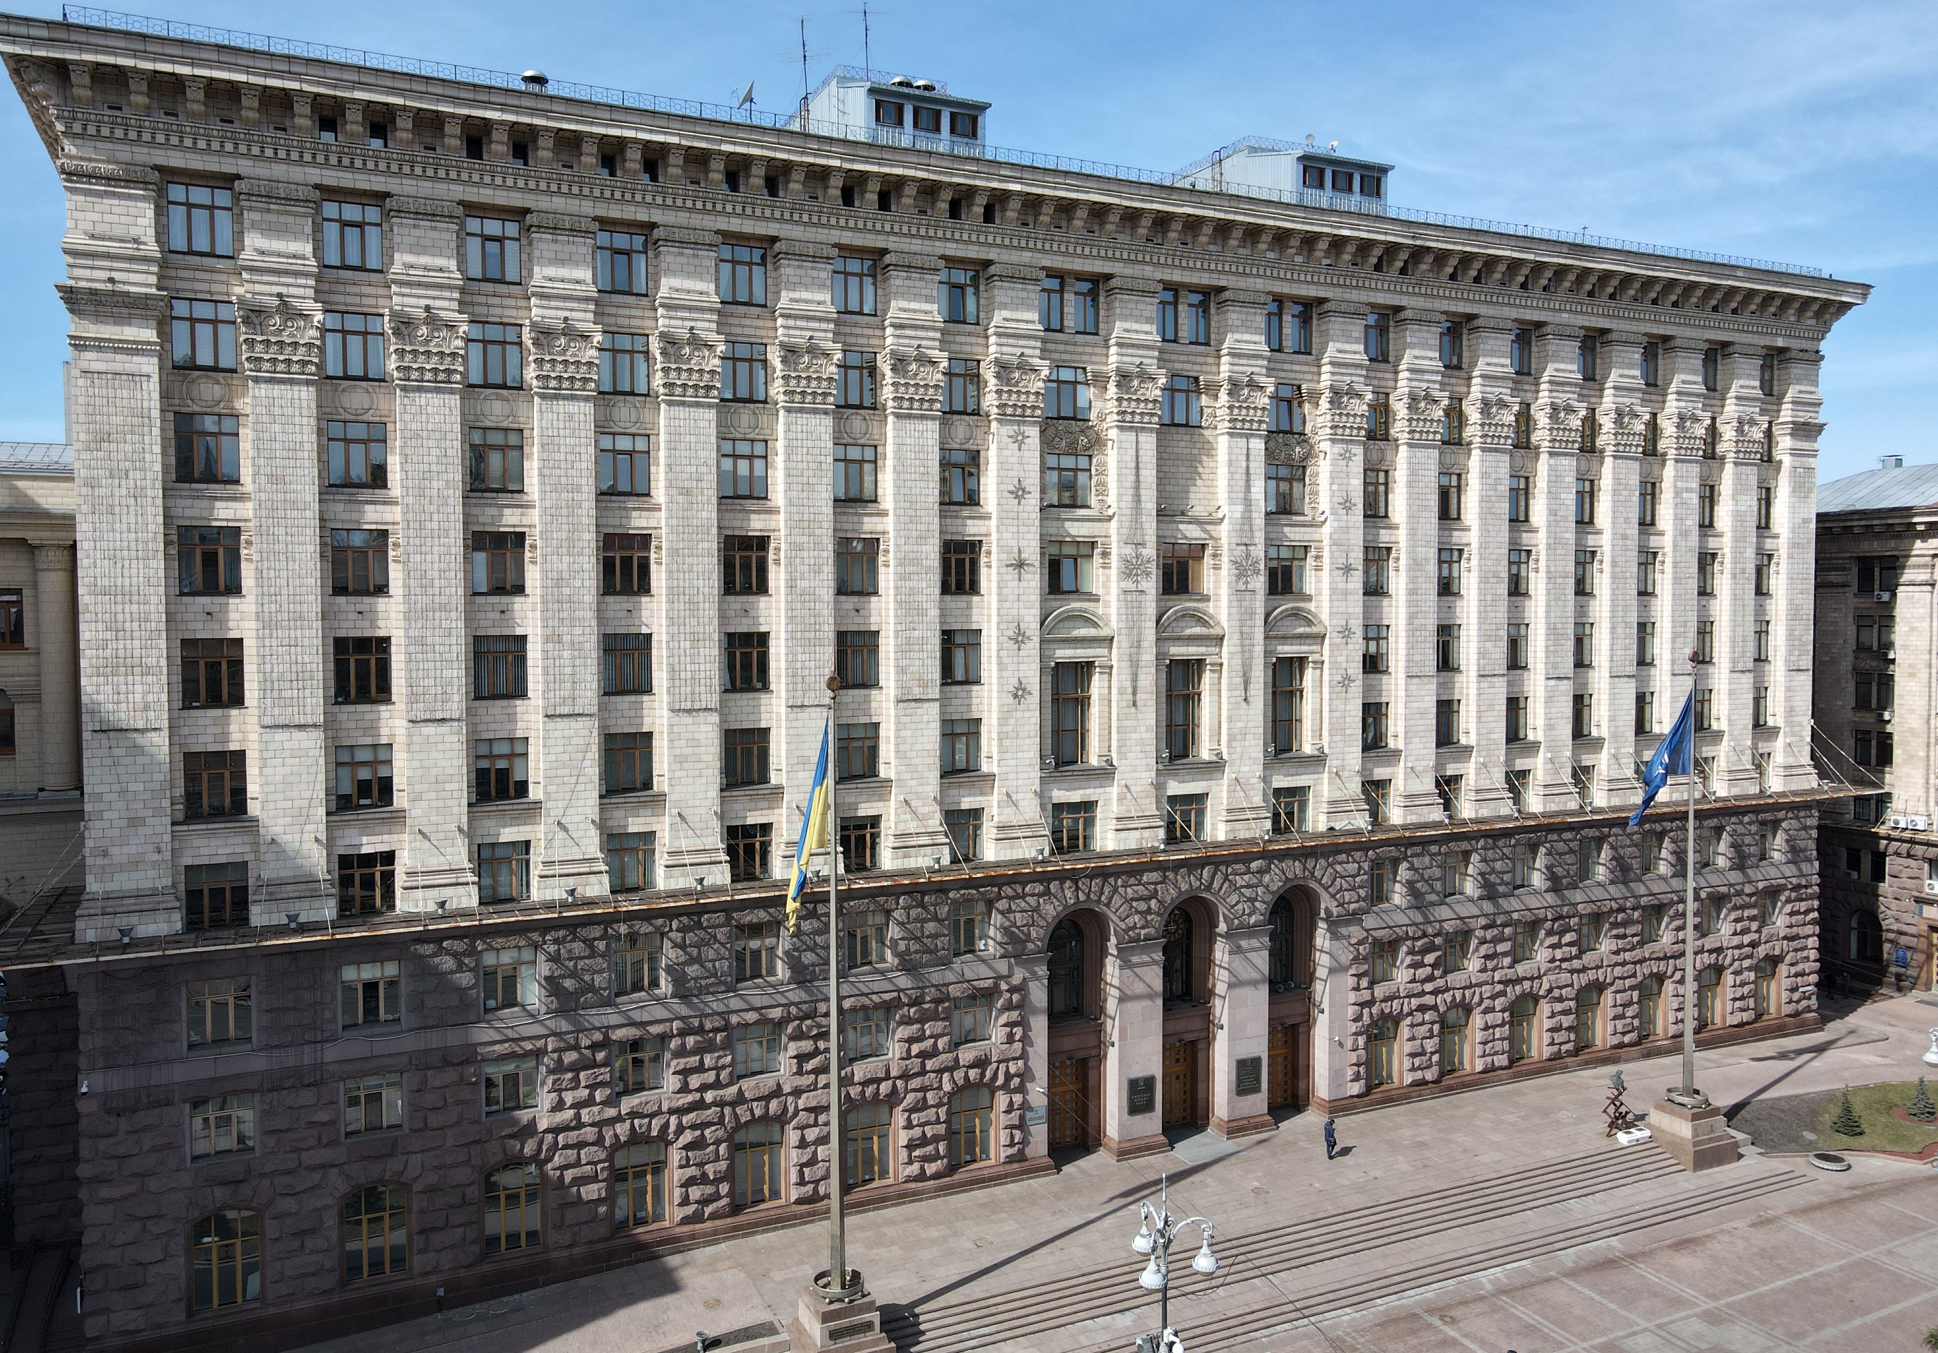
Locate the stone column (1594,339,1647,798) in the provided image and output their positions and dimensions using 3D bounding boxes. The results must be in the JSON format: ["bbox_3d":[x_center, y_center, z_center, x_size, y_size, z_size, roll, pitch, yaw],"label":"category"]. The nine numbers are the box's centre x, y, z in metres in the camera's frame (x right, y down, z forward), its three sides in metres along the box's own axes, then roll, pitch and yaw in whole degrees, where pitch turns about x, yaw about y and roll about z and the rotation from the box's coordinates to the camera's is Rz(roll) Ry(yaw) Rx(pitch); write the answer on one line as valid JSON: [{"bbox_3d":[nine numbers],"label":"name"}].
[{"bbox_3d":[35.481,-5.774,73.055,2.450,25.400,0.950,-2,3,-24],"label":"stone column"}]

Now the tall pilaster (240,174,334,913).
[{"bbox_3d":[-23.849,-4.187,47.046,2.450,25.400,0.950,-2,3,-24],"label":"tall pilaster"}]

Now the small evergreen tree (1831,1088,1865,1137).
[{"bbox_3d":[42.654,21.023,65.180,1.450,2.250,1.450,-2,3,-24],"label":"small evergreen tree"}]

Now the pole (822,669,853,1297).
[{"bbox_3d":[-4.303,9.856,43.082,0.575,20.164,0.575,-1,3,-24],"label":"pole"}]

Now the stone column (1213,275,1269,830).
[{"bbox_3d":[12.884,-5.170,63.149,2.450,25.400,0.950,-2,3,-24],"label":"stone column"}]

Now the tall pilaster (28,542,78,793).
[{"bbox_3d":[-38.048,-0.347,56.000,1.600,10.400,1.450,-2,3,-24],"label":"tall pilaster"}]

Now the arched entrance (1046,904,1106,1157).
[{"bbox_3d":[4.910,16.226,60.545,3.100,10.900,1.200,-2,3,-24],"label":"arched entrance"}]

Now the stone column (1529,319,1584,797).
[{"bbox_3d":[31.224,-5.660,71.189,2.450,25.400,0.950,-2,3,-24],"label":"stone column"}]

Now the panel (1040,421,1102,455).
[{"bbox_3d":[4.312,-9.974,56.203,2.776,1.388,0.297,-1,3,-24],"label":"panel"}]

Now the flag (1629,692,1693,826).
[{"bbox_3d":[30.431,3.484,59.061,2.776,5.947,0.595,0,3,3],"label":"flag"}]

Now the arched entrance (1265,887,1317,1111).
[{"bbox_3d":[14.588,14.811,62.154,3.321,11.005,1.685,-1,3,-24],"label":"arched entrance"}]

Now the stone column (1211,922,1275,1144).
[{"bbox_3d":[12.350,15.748,60.348,2.875,9.320,1.438,-1,3,-24],"label":"stone column"}]

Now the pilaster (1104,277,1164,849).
[{"bbox_3d":[7.510,-5.026,60.793,2.450,25.400,0.950,-2,3,-24],"label":"pilaster"}]

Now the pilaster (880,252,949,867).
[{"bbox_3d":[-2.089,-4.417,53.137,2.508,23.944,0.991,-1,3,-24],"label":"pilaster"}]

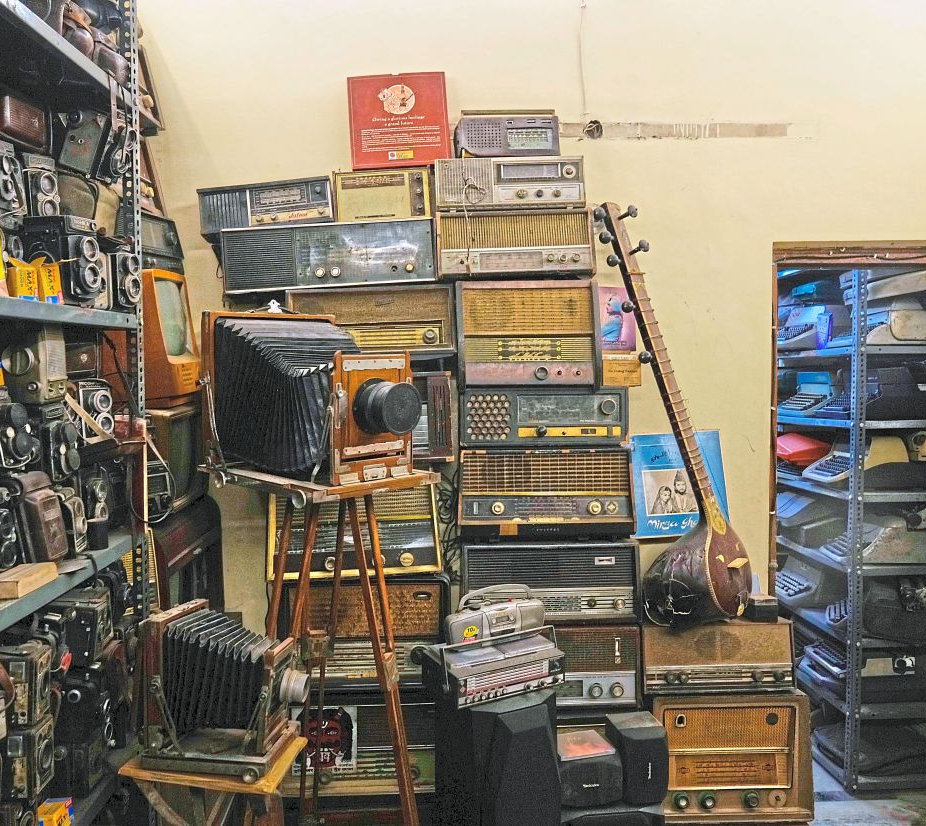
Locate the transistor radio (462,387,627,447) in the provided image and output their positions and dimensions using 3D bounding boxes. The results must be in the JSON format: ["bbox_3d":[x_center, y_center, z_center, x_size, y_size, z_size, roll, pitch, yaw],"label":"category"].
[{"bbox_3d":[0.237,0.005,2.480,0.480,0.165,0.180,-1,3,-1],"label":"transistor radio"}]

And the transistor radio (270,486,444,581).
[{"bbox_3d":[-0.320,0.307,2.488,0.498,0.311,0.220,-2,3,-4],"label":"transistor radio"}]

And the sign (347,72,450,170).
[{"bbox_3d":[-0.200,-0.907,2.583,0.302,0.302,0.025,-4,-4,-2],"label":"sign"}]

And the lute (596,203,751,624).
[{"bbox_3d":[0.540,0.002,2.477,0.280,1.257,0.310,-20,-6,38],"label":"lute"}]

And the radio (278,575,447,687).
[{"bbox_3d":[-0.295,0.630,2.519,0.489,0.329,0.230,-1,3,-3],"label":"radio"}]

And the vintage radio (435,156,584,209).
[{"bbox_3d":[0.133,-0.649,2.391,0.417,0.140,0.160,-1,3,0],"label":"vintage radio"}]

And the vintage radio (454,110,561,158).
[{"bbox_3d":[0.130,-0.820,2.465,0.304,0.135,0.090,-1,3,-6],"label":"vintage radio"}]

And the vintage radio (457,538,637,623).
[{"bbox_3d":[0.246,0.480,2.470,0.505,0.227,0.200,-1,3,-2],"label":"vintage radio"}]

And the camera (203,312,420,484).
[{"bbox_3d":[-0.292,-0.040,1.788,0.395,0.325,0.360,8,9,40],"label":"camera"}]

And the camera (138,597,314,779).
[{"bbox_3d":[-0.429,0.519,1.598,0.268,0.262,0.215,1,-3,7],"label":"camera"}]

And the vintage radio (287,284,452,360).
[{"bbox_3d":[-0.270,-0.273,2.500,0.494,0.203,0.200,-3,3,-3],"label":"vintage radio"}]

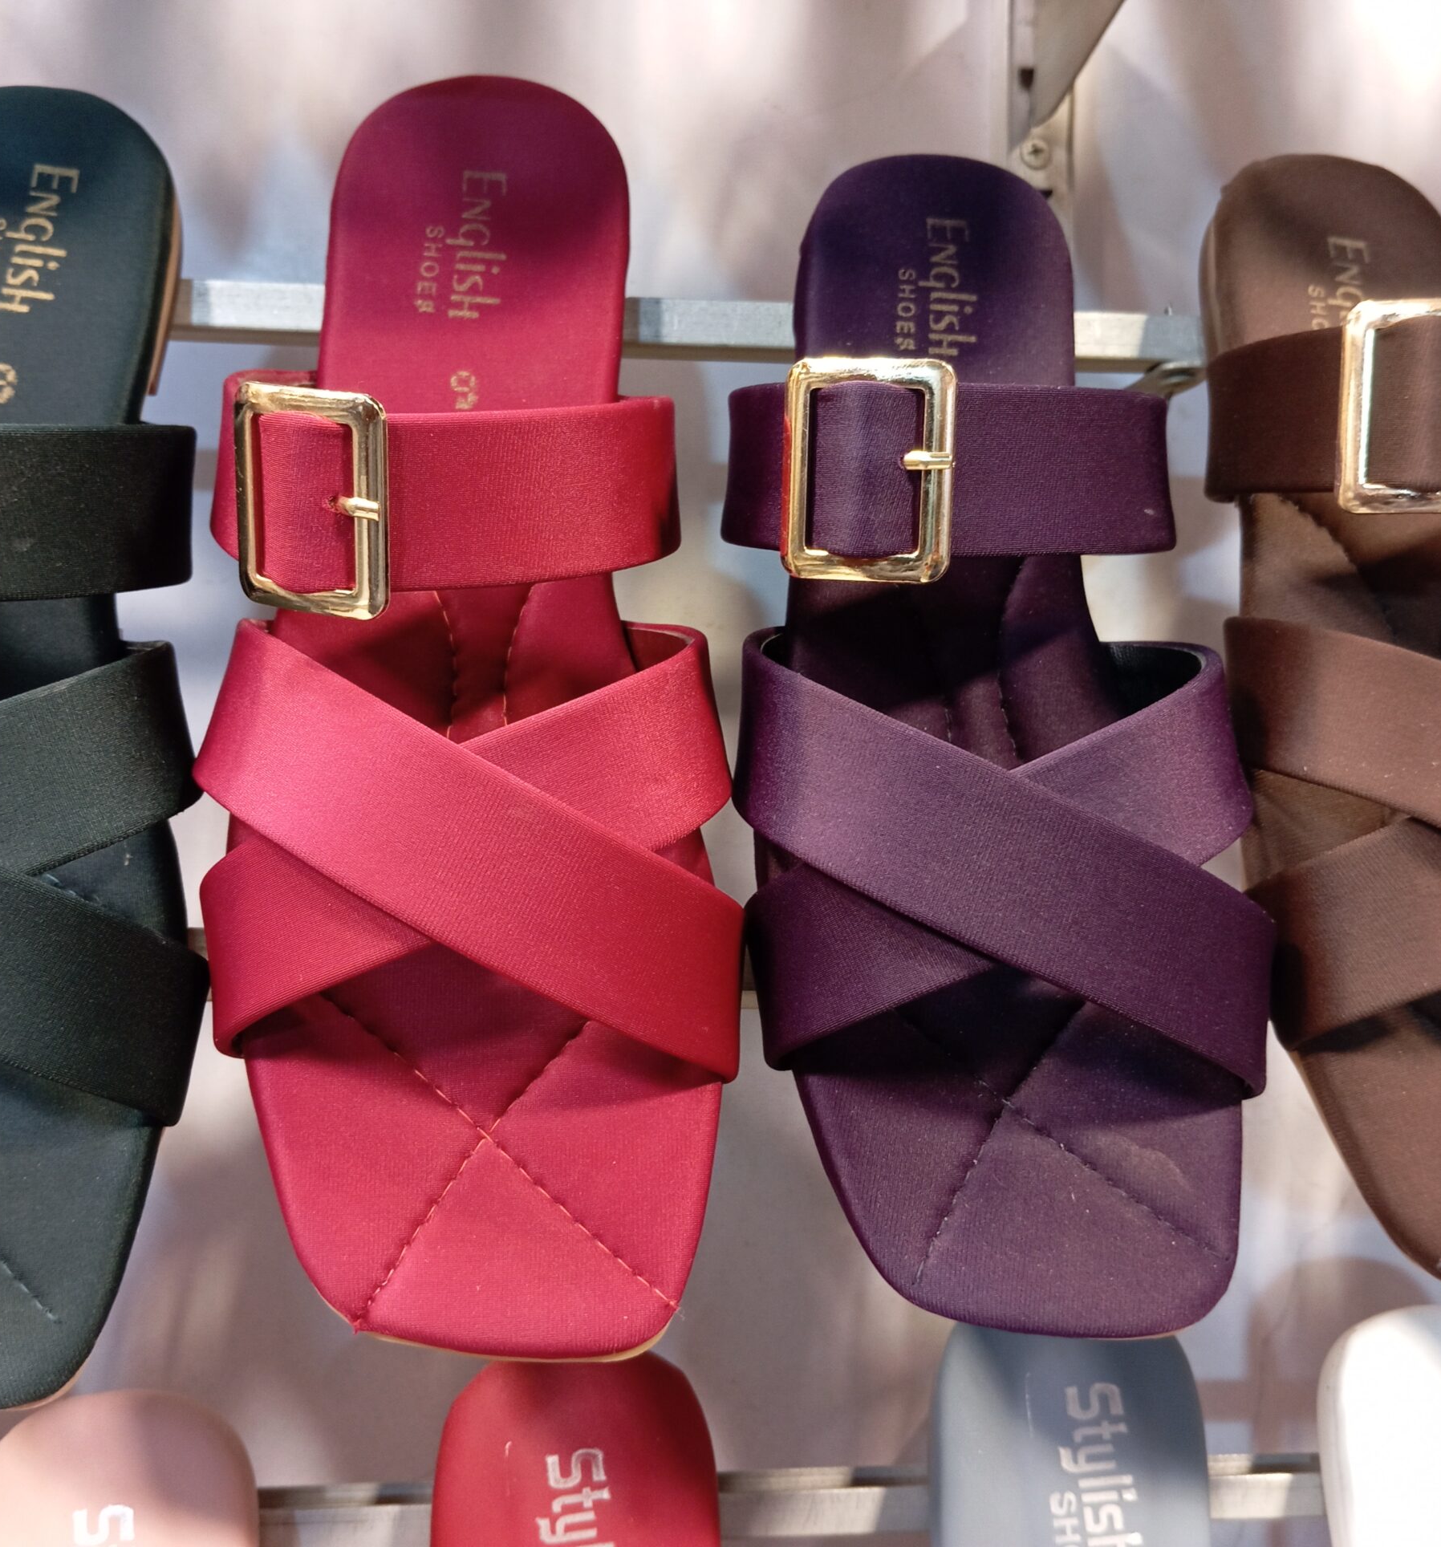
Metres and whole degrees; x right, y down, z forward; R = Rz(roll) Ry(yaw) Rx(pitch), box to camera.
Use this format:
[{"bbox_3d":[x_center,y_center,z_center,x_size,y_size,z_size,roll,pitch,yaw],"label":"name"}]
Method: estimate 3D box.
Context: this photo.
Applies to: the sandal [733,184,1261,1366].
[{"bbox_3d":[0.048,-0.014,0.347,0.090,0.250,0.027,-4,-15,-6],"label":"sandal"}]

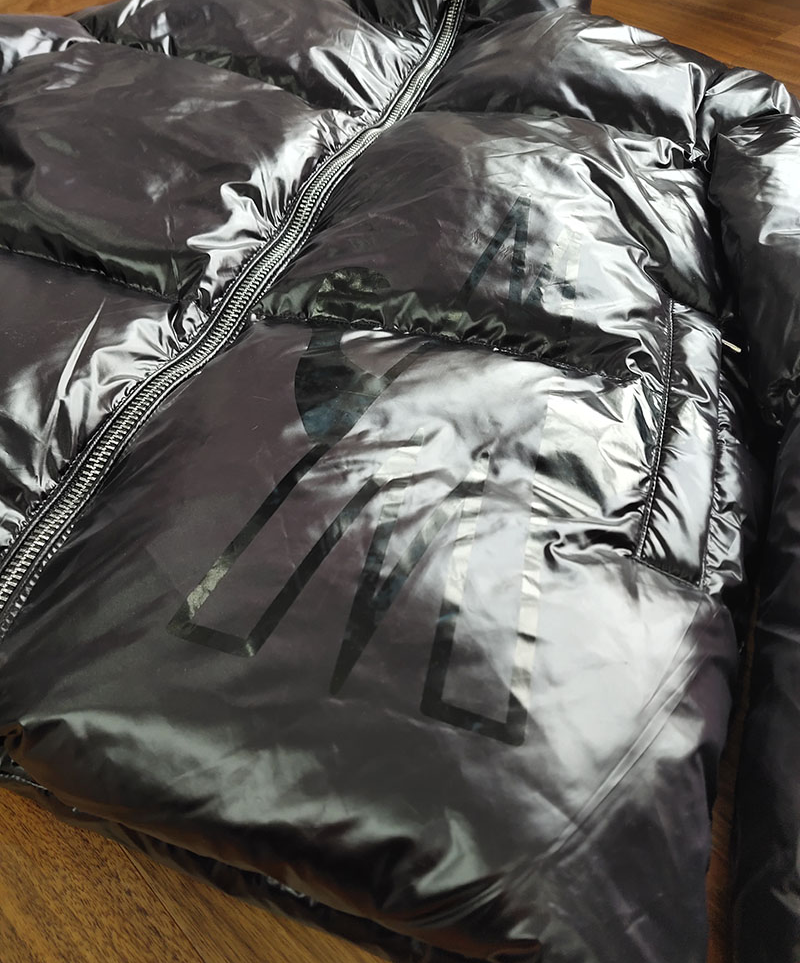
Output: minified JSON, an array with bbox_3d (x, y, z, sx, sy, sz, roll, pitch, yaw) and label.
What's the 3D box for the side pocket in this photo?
[{"bbox_3d":[0.133,-0.022,0.436,0.036,0.022,0.175,26,50,-7],"label":"side pocket"}]

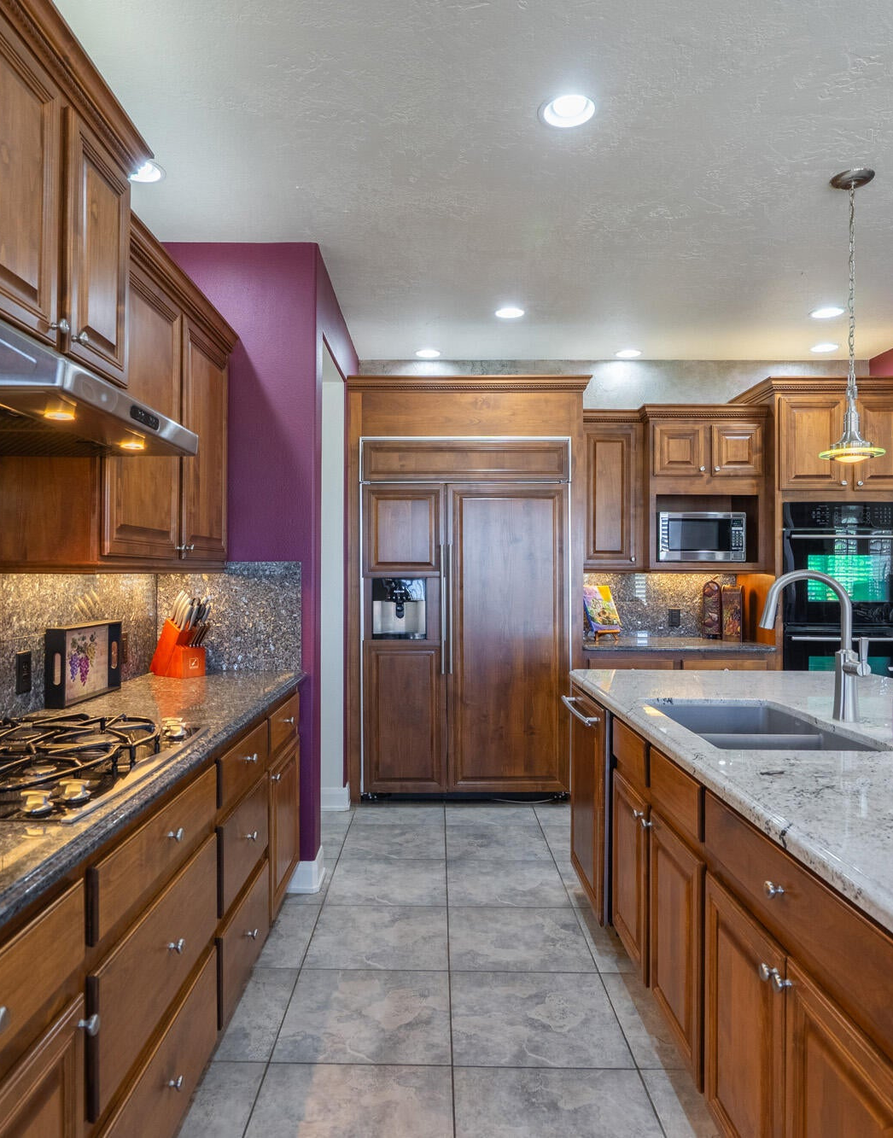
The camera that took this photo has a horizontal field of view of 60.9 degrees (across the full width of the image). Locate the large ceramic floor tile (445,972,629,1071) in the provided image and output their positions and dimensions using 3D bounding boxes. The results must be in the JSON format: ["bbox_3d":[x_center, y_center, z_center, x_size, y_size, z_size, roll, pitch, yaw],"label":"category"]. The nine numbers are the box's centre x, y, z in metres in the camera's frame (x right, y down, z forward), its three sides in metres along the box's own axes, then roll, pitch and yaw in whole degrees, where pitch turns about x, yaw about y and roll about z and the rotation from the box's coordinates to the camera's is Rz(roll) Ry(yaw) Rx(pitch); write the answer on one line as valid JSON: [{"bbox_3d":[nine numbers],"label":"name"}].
[{"bbox_3d":[0.268,1.374,2.334,0.505,0.012,0.488,0,0,-1],"label":"large ceramic floor tile"}]

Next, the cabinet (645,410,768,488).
[{"bbox_3d":[1.525,-0.715,4.700,0.730,0.485,0.500,0,0,-1],"label":"cabinet"}]

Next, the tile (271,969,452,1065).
[{"bbox_3d":[-0.240,1.371,2.329,0.505,0.012,0.488,0,0,-1],"label":"tile"}]

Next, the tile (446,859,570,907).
[{"bbox_3d":[0.260,1.379,3.320,0.500,0.010,0.500,0,0,-1],"label":"tile"}]

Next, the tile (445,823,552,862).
[{"bbox_3d":[0.255,1.374,3.798,0.505,0.012,0.488,0,0,-1],"label":"tile"}]

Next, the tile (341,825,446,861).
[{"bbox_3d":[-0.253,1.371,3.793,0.505,0.012,0.488,0,0,-1],"label":"tile"}]

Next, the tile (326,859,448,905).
[{"bbox_3d":[-0.255,1.377,3.327,0.500,0.010,0.500,0,0,-1],"label":"tile"}]

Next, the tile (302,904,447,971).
[{"bbox_3d":[-0.244,1.371,2.817,0.505,0.012,0.488,0,0,-1],"label":"tile"}]

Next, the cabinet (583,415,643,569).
[{"bbox_3d":[1.020,-0.483,4.880,0.420,0.985,0.350,0,0,-1],"label":"cabinet"}]

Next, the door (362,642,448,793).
[{"bbox_3d":[-0.237,0.855,4.385,0.490,0.868,0.050,0,0,-1],"label":"door"}]

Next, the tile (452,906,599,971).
[{"bbox_3d":[0.262,1.377,2.824,0.500,0.010,0.500,0,0,-1],"label":"tile"}]

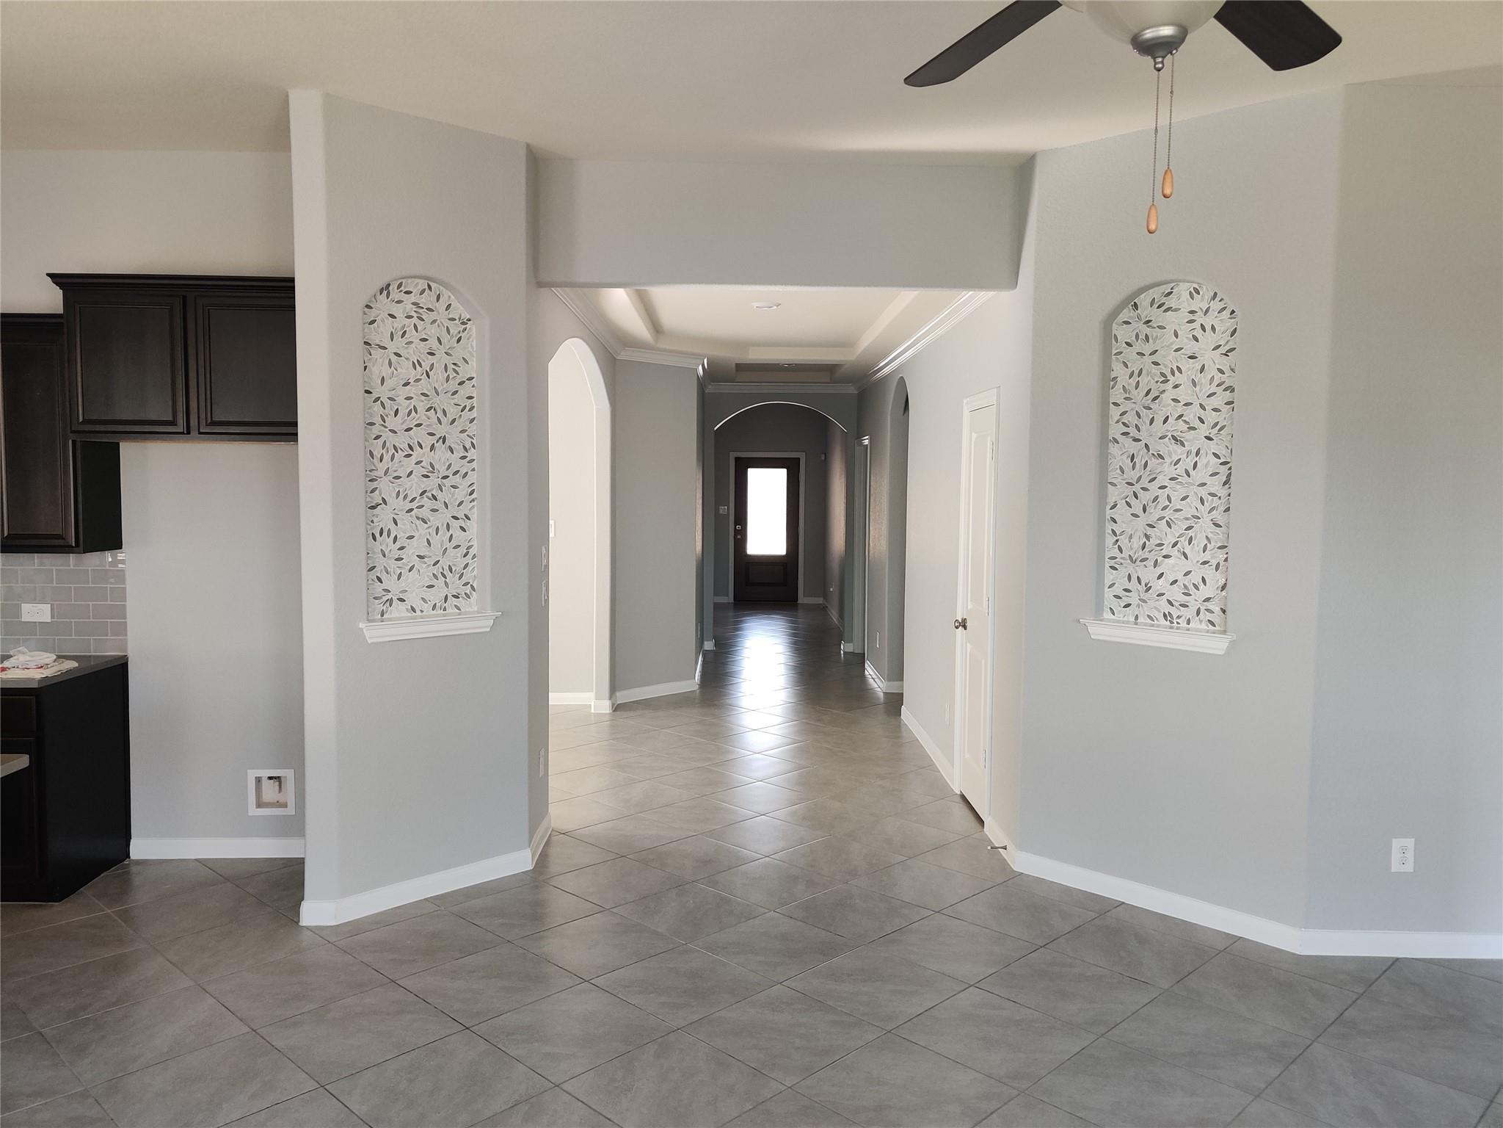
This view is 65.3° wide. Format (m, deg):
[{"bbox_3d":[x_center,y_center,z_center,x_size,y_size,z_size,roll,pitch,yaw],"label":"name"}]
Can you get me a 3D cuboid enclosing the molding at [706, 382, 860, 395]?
[{"bbox_3d":[0.310,-1.735,11.592,1.470,0.100,0.080,1,4,-1],"label":"molding"}]

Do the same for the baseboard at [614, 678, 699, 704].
[{"bbox_3d":[-0.731,0.992,9.178,0.020,0.093,0.880,4,6,42],"label":"baseboard"}]

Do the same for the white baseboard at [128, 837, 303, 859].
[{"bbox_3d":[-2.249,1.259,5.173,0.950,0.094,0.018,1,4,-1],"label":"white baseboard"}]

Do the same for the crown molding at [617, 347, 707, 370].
[{"bbox_3d":[-0.654,-1.569,8.973,0.080,0.100,0.910,4,6,42],"label":"crown molding"}]

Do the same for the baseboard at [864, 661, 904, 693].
[{"bbox_3d":[1.143,0.958,9.966,0.180,0.092,1.050,1,4,-1],"label":"baseboard"}]

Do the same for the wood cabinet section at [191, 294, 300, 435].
[{"bbox_3d":[-1.990,-0.822,4.879,0.458,0.573,0.397,1,4,-1],"label":"wood cabinet section"}]

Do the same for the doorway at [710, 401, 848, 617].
[{"bbox_3d":[0.283,-0.373,11.789,1.320,2.470,0.200,1,4,-1],"label":"doorway"}]

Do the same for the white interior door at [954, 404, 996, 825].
[{"bbox_3d":[1.160,0.226,6.003,0.050,2.080,0.680,1,4,-1],"label":"white interior door"}]

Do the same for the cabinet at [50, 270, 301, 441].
[{"bbox_3d":[-2.244,-0.814,4.790,0.990,0.625,0.460,1,4,-1],"label":"cabinet"}]

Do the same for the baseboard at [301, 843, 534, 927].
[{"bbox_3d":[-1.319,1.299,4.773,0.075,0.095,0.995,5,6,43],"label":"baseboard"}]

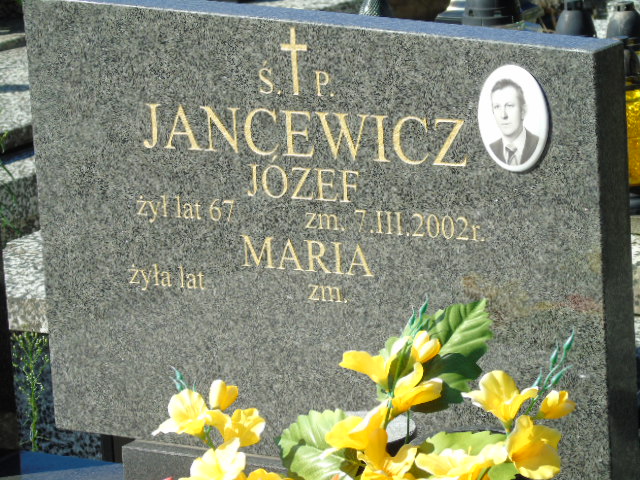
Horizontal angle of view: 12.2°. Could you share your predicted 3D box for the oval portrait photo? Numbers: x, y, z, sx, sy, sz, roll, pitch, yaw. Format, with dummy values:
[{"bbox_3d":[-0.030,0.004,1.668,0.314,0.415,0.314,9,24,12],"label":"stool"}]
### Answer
[{"bbox_3d":[0.214,-0.135,3.320,0.089,0.120,0.008,5,14,34],"label":"oval portrait photo"}]

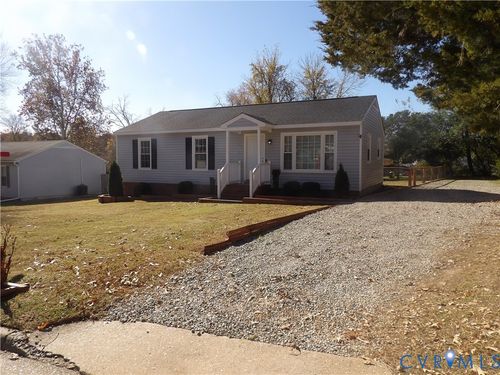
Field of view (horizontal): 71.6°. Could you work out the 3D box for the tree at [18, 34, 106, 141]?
[{"bbox_3d":[-18.341,-7.406,34.515,7.814,15.160,7.814,0,5,0],"label":"tree"}]

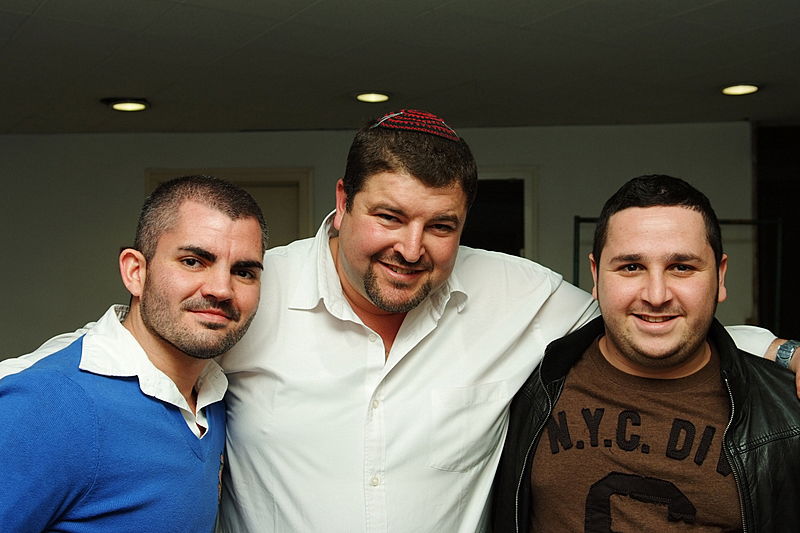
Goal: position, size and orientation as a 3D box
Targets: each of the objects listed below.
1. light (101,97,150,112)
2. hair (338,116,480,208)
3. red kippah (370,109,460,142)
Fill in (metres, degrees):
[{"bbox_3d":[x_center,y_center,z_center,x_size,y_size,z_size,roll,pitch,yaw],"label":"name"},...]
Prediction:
[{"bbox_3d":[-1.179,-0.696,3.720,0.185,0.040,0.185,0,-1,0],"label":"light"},{"bbox_3d":[0.019,-0.120,1.125,0.175,0.158,0.200,9,15,-15],"label":"hair"},{"bbox_3d":[0.021,-0.185,1.130,0.122,0.032,0.122,9,9,-14],"label":"red kippah"}]

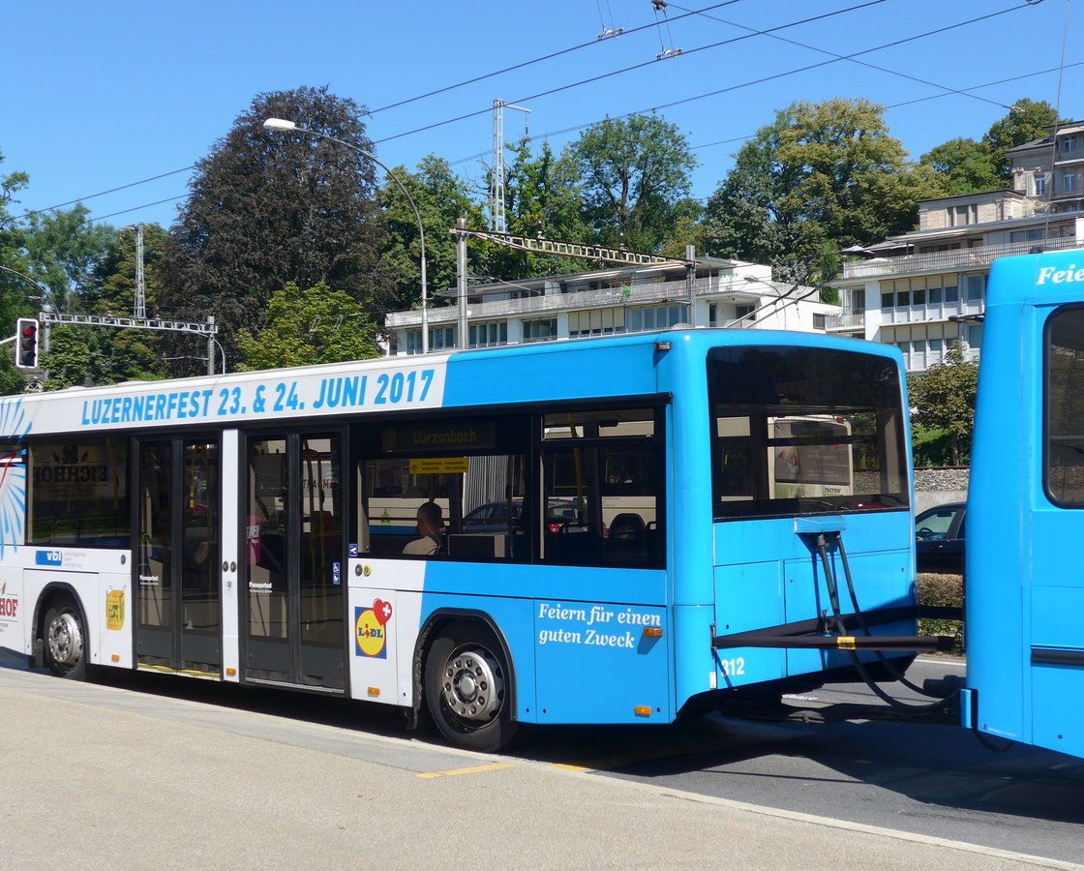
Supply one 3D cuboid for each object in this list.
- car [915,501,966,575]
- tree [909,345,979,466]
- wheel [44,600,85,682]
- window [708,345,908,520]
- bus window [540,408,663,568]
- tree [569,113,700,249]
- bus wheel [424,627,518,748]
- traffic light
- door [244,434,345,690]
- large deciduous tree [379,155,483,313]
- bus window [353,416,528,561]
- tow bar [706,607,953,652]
[{"bbox_3d":[6.170,1.648,22.906,1.780,1.470,4.350,1,-2,-44],"label":"car"},{"bbox_3d":[12.469,-0.900,49.945,3.400,4.100,3.200,-1,-2,0],"label":"tree"},{"bbox_3d":[-4.359,1.912,15.557,0.290,0.940,0.940,1,-2,-44],"label":"wheel"},{"bbox_3d":[1.786,-0.010,10.830,2.121,1.050,0.120,1,-2,-44],"label":"window"},{"bbox_3d":[0.381,0.349,10.494,0.060,0.998,1.100,1,-2,-44],"label":"bus window"},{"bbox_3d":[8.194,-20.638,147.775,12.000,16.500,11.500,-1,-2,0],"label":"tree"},{"bbox_3d":[-0.394,1.716,11.465,0.940,0.940,0.290,-2,-2,41],"label":"bus wheel"},{"bbox_3d":[-11.567,-2.080,37.000,0.520,1.130,0.350,1,-2,-44],"label":"traffic light"},{"bbox_3d":[-1.922,0.970,12.901,0.090,2.034,1.351,1,-2,-44],"label":"door"},{"bbox_3d":[-9.163,-14.943,137.768,10.000,17.000,10.000,-1,-2,0],"label":"large deciduous tree"},{"bbox_3d":[-0.735,0.397,11.645,0.060,0.991,1.940,1,-2,-44],"label":"bus window"},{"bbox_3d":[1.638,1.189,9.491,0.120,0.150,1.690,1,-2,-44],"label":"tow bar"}]

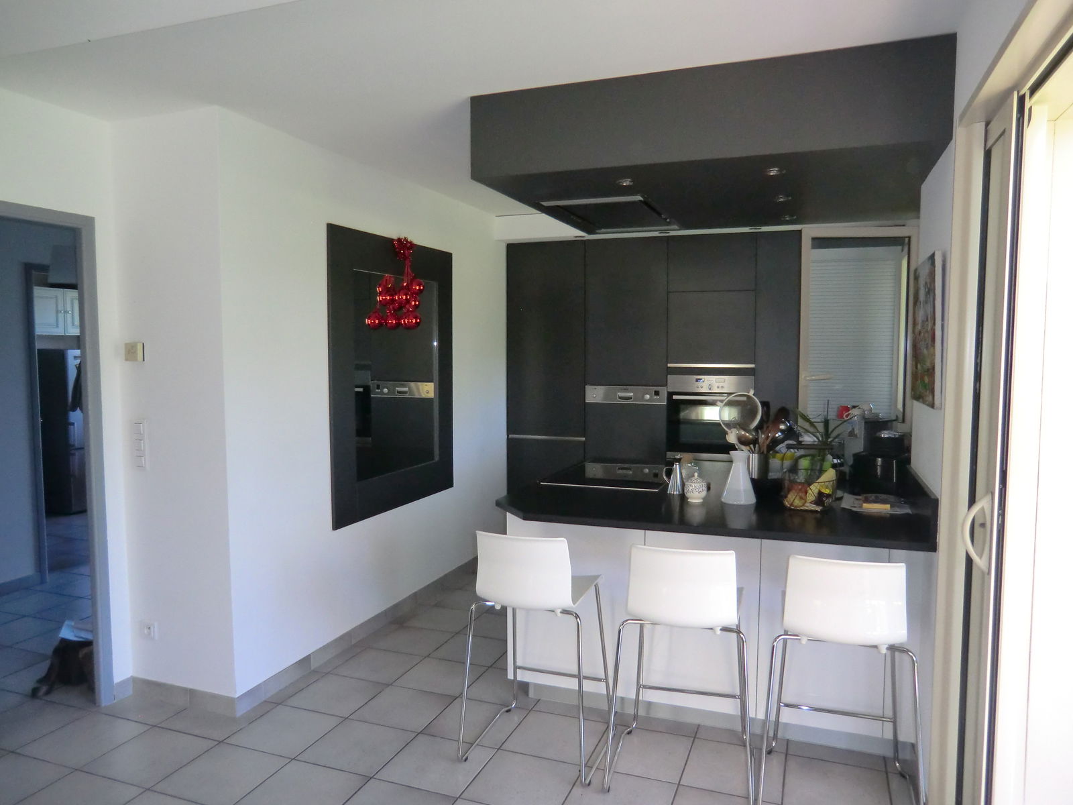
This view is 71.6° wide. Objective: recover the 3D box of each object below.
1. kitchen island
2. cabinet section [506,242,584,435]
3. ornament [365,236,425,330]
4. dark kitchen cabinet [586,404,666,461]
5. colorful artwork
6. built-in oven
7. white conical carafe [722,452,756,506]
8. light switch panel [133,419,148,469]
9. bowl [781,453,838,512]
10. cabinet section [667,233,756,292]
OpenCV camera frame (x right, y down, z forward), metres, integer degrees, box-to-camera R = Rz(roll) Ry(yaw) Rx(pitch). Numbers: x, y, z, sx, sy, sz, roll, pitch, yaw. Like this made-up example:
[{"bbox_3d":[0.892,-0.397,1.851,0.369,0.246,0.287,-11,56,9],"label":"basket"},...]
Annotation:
[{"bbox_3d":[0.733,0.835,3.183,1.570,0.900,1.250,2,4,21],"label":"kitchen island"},{"bbox_3d":[0.173,-0.477,5.787,0.612,1.457,0.580,1,4,21],"label":"cabinet section"},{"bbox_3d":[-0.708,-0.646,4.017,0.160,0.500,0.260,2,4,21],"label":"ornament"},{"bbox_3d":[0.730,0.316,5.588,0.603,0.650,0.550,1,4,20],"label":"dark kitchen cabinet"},{"bbox_3d":[1.387,-0.253,2.653,0.022,0.508,0.616,2,4,21],"label":"colorful artwork"},{"bbox_3d":[1.288,0.095,5.366,0.597,0.593,0.550,1,4,20],"label":"built-in oven"},{"bbox_3d":[0.813,0.298,2.982,0.136,0.200,0.136,2,4,21],"label":"white conical carafe"},{"bbox_3d":[-1.687,0.177,3.158,0.080,0.218,0.012,2,4,21],"label":"light switch panel"},{"bbox_3d":[1.164,0.330,3.169,0.245,0.220,0.245,1,4,20],"label":"bowl"},{"bbox_3d":[1.299,-0.971,5.320,0.598,0.386,0.580,1,4,21],"label":"cabinet section"}]

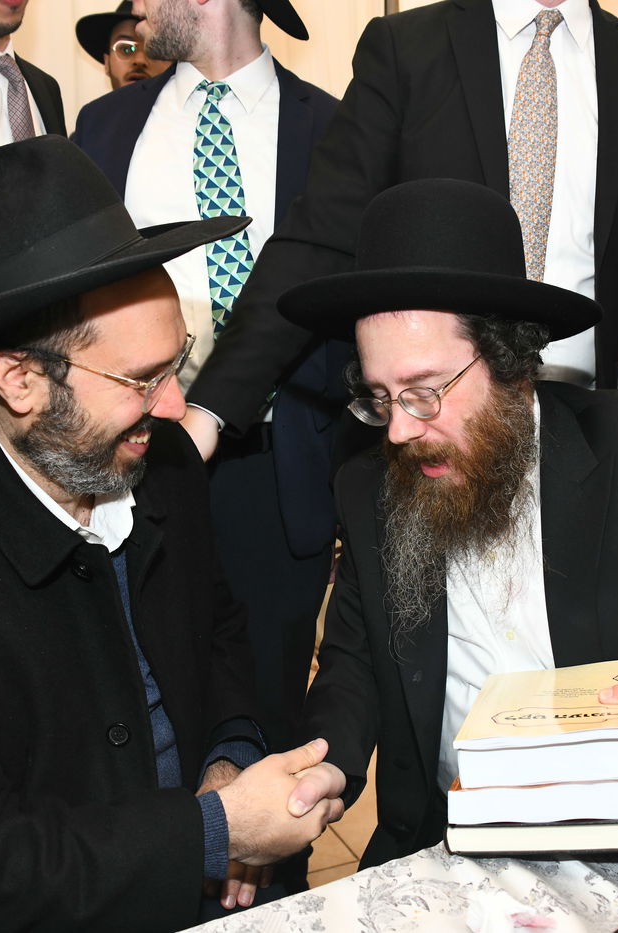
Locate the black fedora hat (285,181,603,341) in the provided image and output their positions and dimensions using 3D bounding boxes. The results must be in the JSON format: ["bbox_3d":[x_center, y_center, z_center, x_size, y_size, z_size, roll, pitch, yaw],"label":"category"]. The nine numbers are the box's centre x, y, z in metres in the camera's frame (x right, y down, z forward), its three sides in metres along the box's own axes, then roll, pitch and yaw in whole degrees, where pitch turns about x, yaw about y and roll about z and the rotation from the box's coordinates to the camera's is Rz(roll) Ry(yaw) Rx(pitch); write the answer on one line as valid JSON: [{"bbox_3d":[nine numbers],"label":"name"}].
[{"bbox_3d":[0.151,-0.243,1.240,0.370,0.150,0.385,2,-1,0],"label":"black fedora hat"}]

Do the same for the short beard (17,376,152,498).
[{"bbox_3d":[-0.206,-0.029,1.040,0.110,0.110,0.145,19,18,13],"label":"short beard"}]

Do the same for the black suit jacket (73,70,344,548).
[{"bbox_3d":[-0.150,-0.260,1.740,0.480,0.760,0.280,-1,13,-3],"label":"black suit jacket"}]

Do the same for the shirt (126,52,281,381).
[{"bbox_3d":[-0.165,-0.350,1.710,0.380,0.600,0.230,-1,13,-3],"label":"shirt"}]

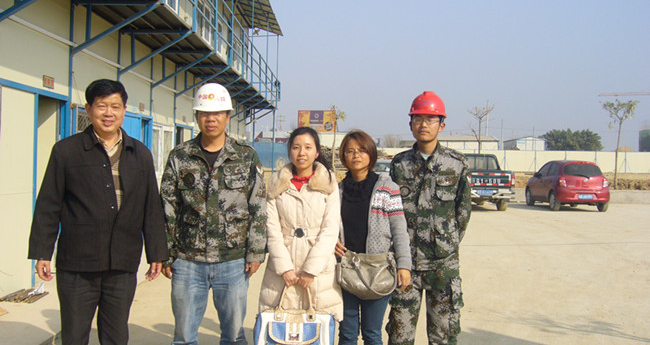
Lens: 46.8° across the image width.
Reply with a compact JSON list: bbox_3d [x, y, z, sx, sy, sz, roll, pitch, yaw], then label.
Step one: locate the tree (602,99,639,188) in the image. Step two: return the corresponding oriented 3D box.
[{"bbox_3d":[11.925,-1.130,30.300,1.450,3.600,1.400,1,1,0],"label":"tree"}]

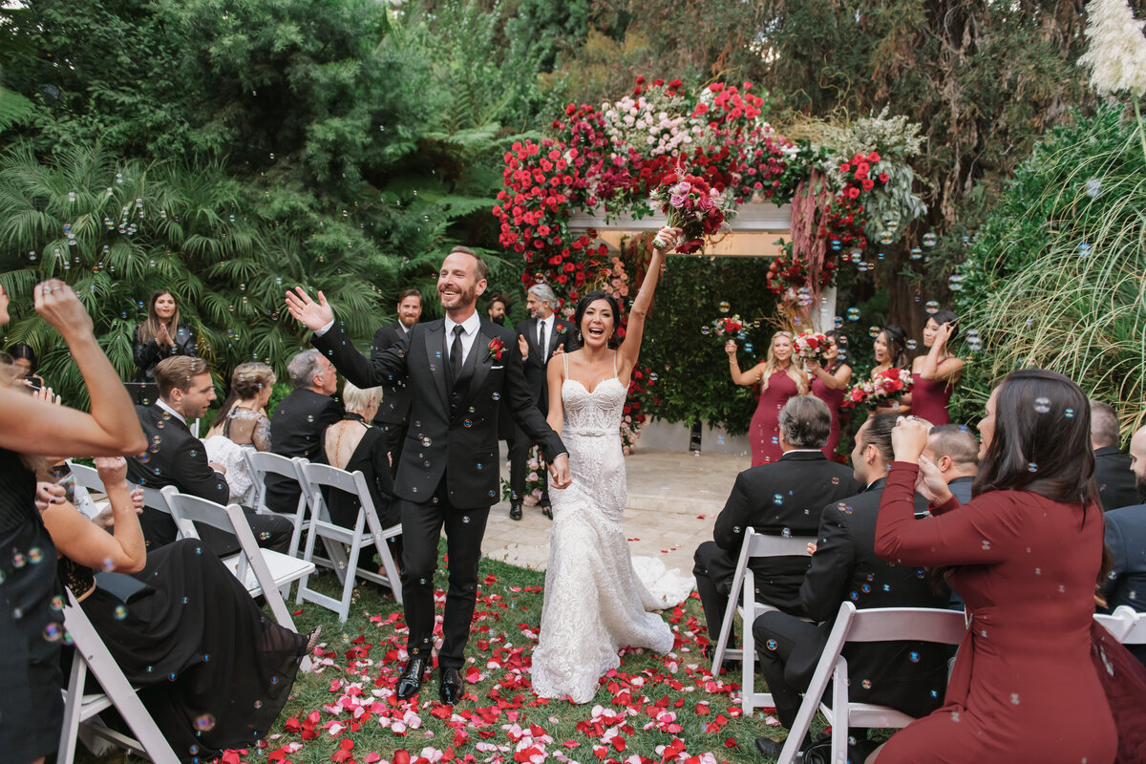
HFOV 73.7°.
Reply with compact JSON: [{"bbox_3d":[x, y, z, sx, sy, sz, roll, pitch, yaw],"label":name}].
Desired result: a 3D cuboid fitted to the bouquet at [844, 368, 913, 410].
[{"bbox_3d":[2.011,0.032,5.023,0.460,0.280,0.330,4,3,22],"label":"bouquet"}]

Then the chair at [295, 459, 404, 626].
[{"bbox_3d":[-1.165,0.804,4.115,0.455,0.785,0.475,7,6,33],"label":"chair"}]

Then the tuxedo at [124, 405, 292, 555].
[{"bbox_3d":[-1.699,0.635,3.609,0.750,1.050,0.520,0,6,-30],"label":"tuxedo"}]

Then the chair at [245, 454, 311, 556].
[{"bbox_3d":[-1.567,0.769,4.354,0.450,0.775,0.450,5,4,31],"label":"chair"}]

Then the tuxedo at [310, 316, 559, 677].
[{"bbox_3d":[-0.552,0.464,3.186,0.980,1.490,0.450,2,3,-12],"label":"tuxedo"}]

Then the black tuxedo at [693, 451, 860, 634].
[{"bbox_3d":[0.900,0.787,3.508,0.600,0.930,0.680,2,3,-9],"label":"black tuxedo"}]

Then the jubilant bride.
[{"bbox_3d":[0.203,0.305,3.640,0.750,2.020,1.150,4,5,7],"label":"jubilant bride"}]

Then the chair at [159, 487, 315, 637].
[{"bbox_3d":[-1.396,0.844,3.224,0.450,0.775,0.450,5,4,33],"label":"chair"}]

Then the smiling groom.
[{"bbox_3d":[-0.597,0.354,3.141,1.120,1.850,0.580,2,3,-12],"label":"smiling groom"}]

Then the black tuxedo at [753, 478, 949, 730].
[{"bbox_3d":[0.949,0.807,2.688,0.570,0.970,0.700,2,3,-12],"label":"black tuxedo"}]

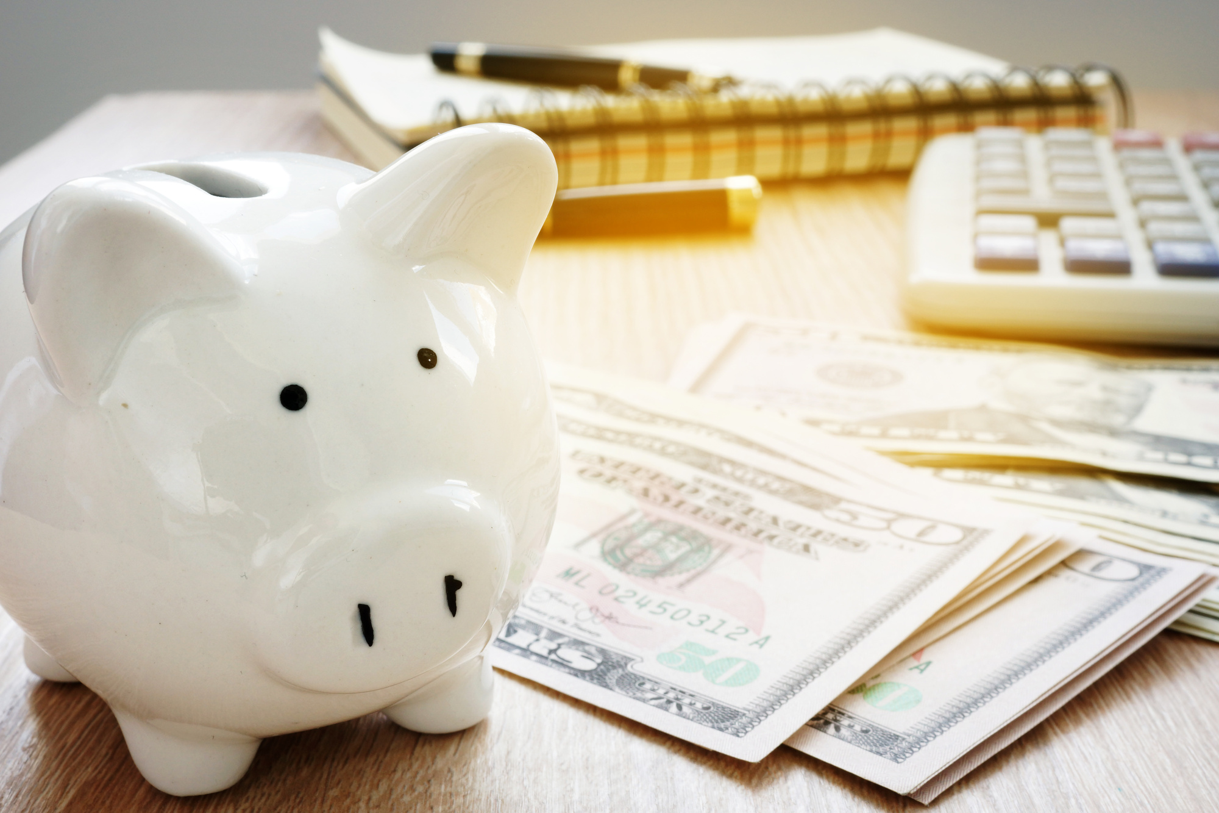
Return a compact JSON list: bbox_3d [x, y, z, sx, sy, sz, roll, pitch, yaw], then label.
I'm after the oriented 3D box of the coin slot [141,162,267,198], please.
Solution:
[{"bbox_3d":[-0.047,-0.025,0.174,0.006,0.005,0.024,-16,27,-33],"label":"coin slot"}]

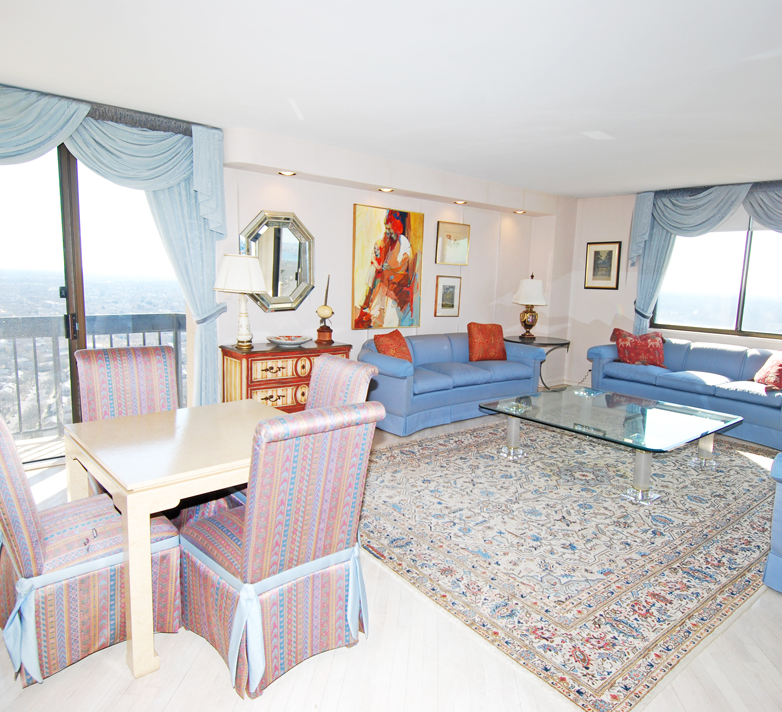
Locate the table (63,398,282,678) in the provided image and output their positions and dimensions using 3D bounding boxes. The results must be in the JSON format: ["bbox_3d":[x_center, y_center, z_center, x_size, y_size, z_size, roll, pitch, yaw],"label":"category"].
[{"bbox_3d":[-0.887,0.721,2.605,1.014,0.715,1.036,-5,11,-40],"label":"table"}]

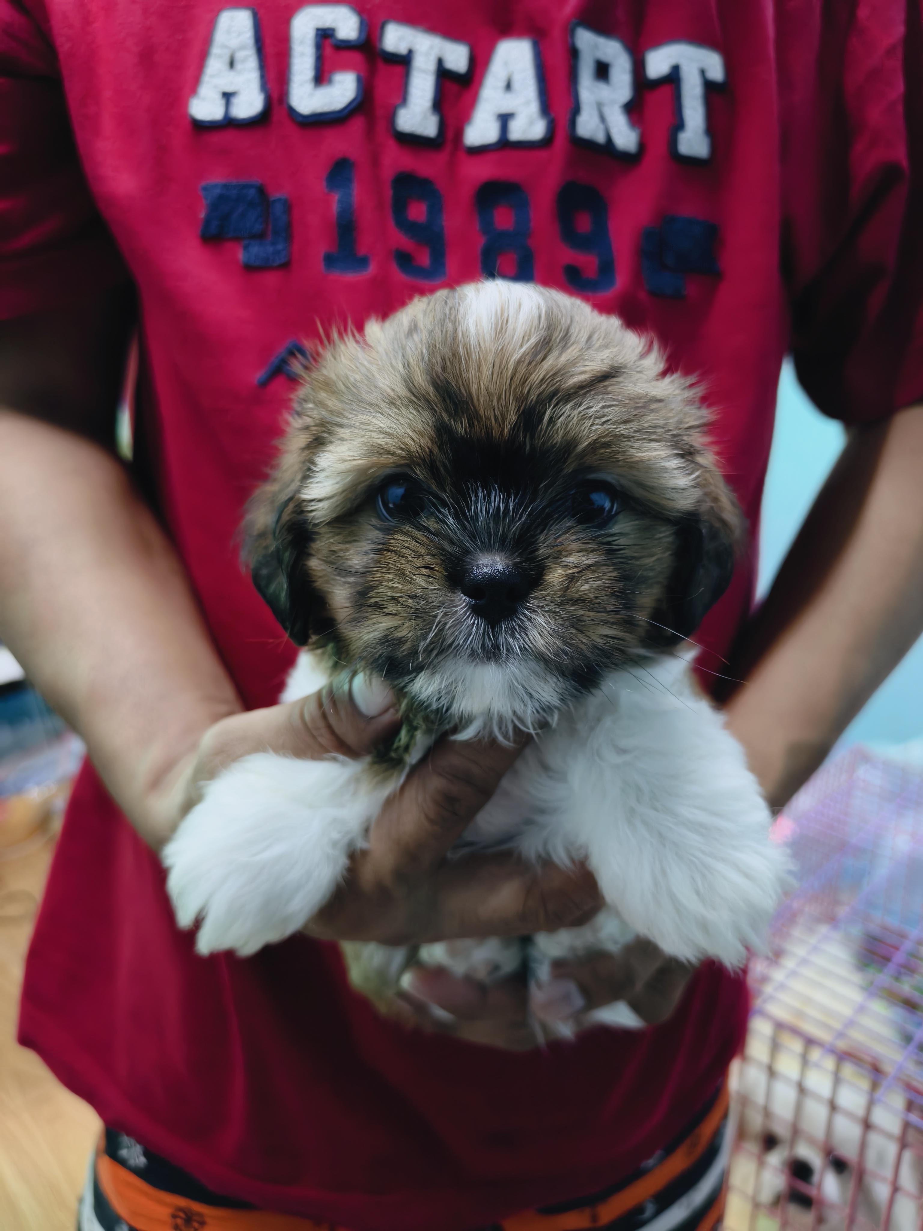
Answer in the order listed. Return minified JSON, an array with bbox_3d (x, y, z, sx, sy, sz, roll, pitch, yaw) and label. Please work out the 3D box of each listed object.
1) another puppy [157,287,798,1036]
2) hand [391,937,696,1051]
[{"bbox_3d":[0.005,0.030,0.300,0.185,0.255,0.165,-1,15,1],"label":"another puppy"},{"bbox_3d":[0.045,0.158,0.370,0.155,0.075,0.090,-12,20,-15],"label":"hand"}]

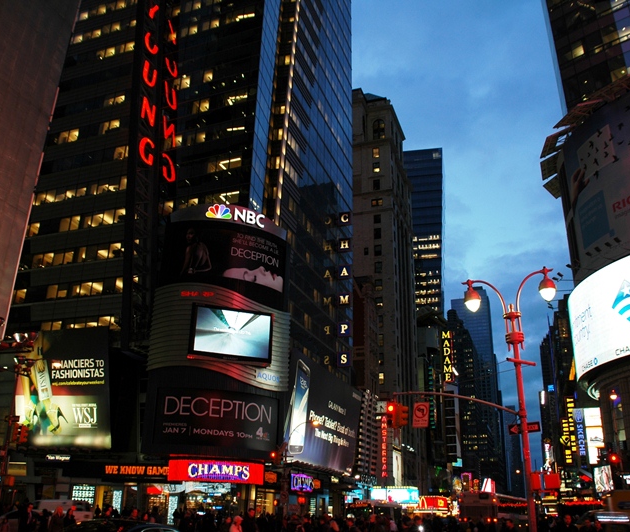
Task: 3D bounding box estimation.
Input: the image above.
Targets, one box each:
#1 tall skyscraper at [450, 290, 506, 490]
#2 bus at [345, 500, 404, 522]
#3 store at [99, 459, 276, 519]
[{"bbox_3d":[133.573,108.545,483.503,35.000,184.000,34.000,-7,-24,19],"label":"tall skyscraper"},{"bbox_3d":[6.197,25.230,59.802,2.600,3.150,12.100,-7,-24,19],"label":"bus"},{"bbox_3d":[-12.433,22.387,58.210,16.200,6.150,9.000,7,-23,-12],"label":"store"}]

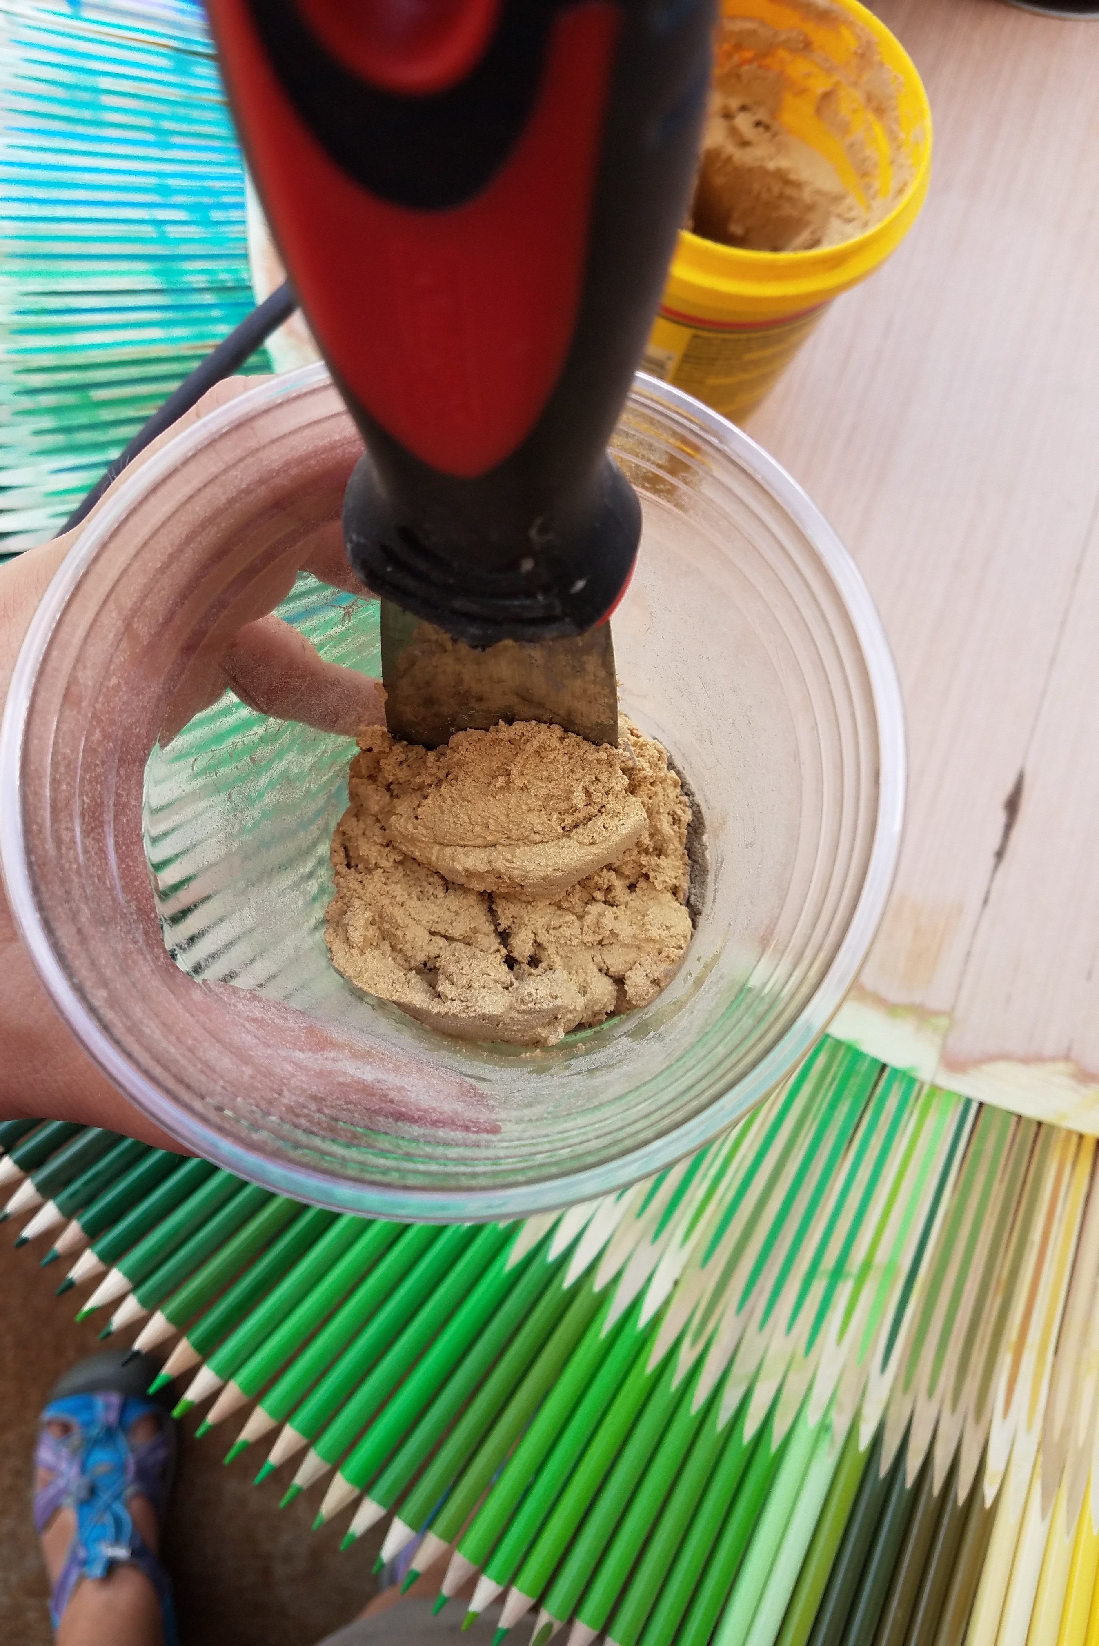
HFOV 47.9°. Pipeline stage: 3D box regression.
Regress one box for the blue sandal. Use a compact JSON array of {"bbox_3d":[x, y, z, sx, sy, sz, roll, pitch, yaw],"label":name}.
[{"bbox_3d":[-0.325,0.523,0.893,0.104,0.105,0.256,-5,76,-5],"label":"blue sandal"}]

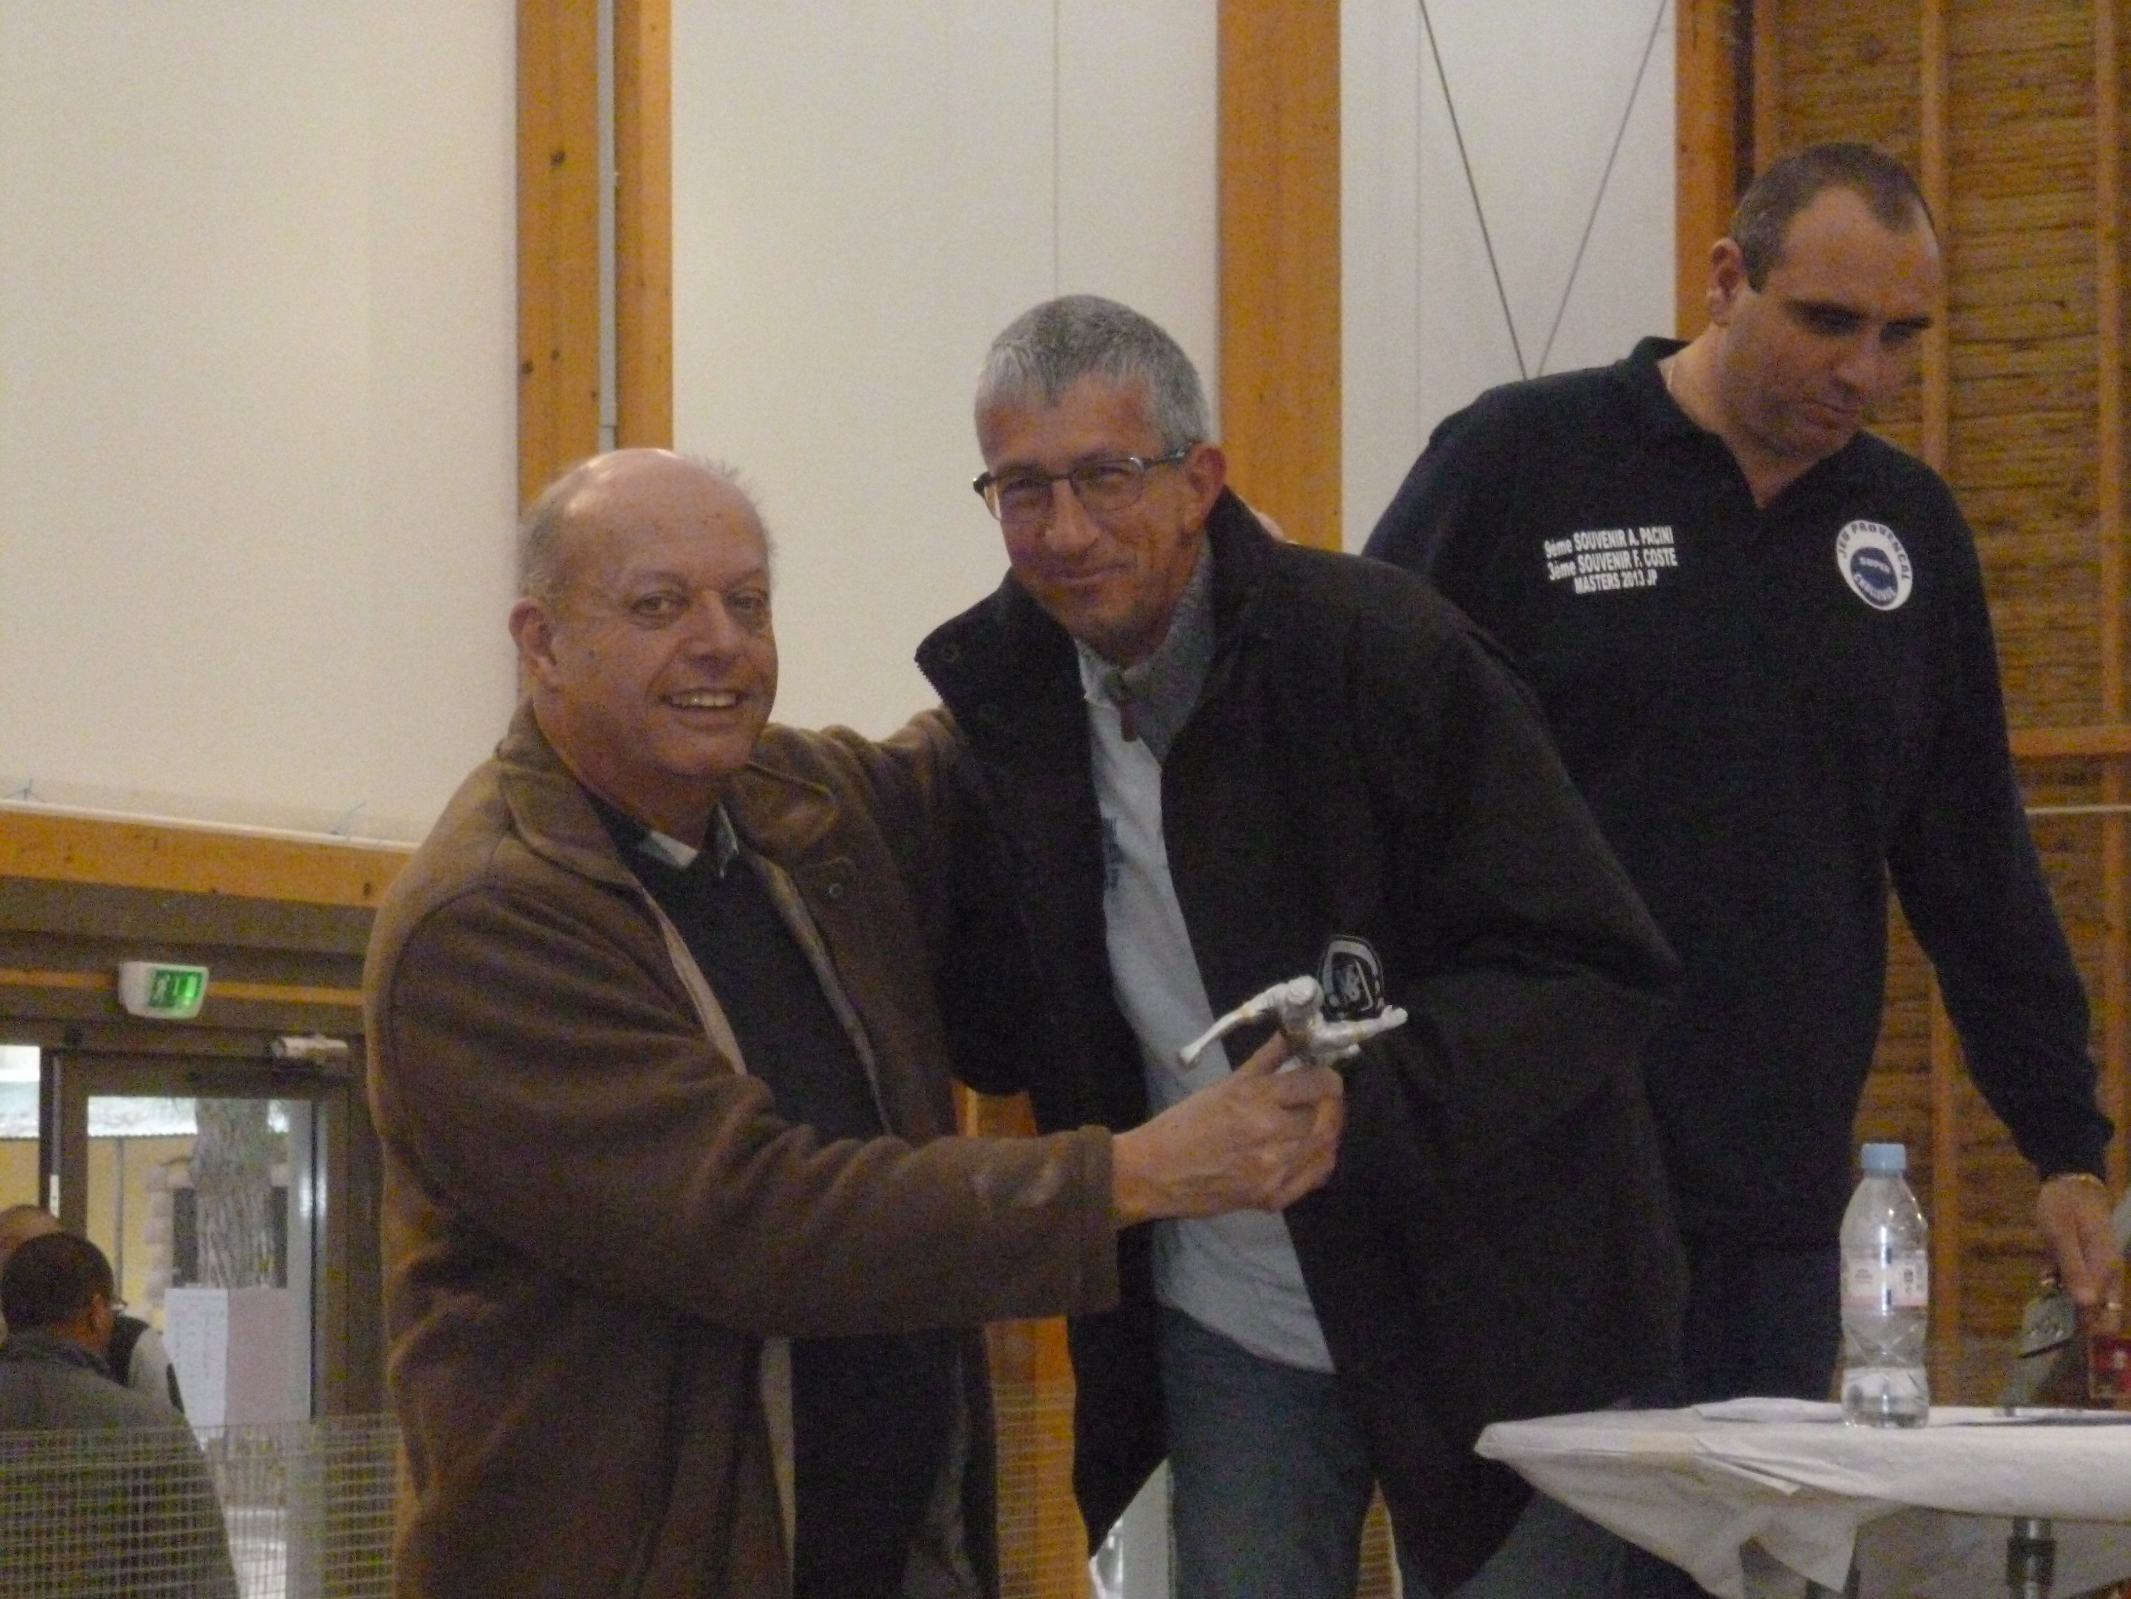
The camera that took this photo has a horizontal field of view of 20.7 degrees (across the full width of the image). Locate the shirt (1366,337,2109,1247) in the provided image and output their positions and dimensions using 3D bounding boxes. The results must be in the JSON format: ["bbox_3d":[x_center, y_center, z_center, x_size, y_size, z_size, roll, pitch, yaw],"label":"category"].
[{"bbox_3d":[0.520,-0.006,4.560,0.590,0.710,0.360,0,2,-23],"label":"shirt"}]

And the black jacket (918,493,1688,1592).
[{"bbox_3d":[0.168,0.172,4.180,0.570,0.790,0.430,-5,4,30],"label":"black jacket"}]

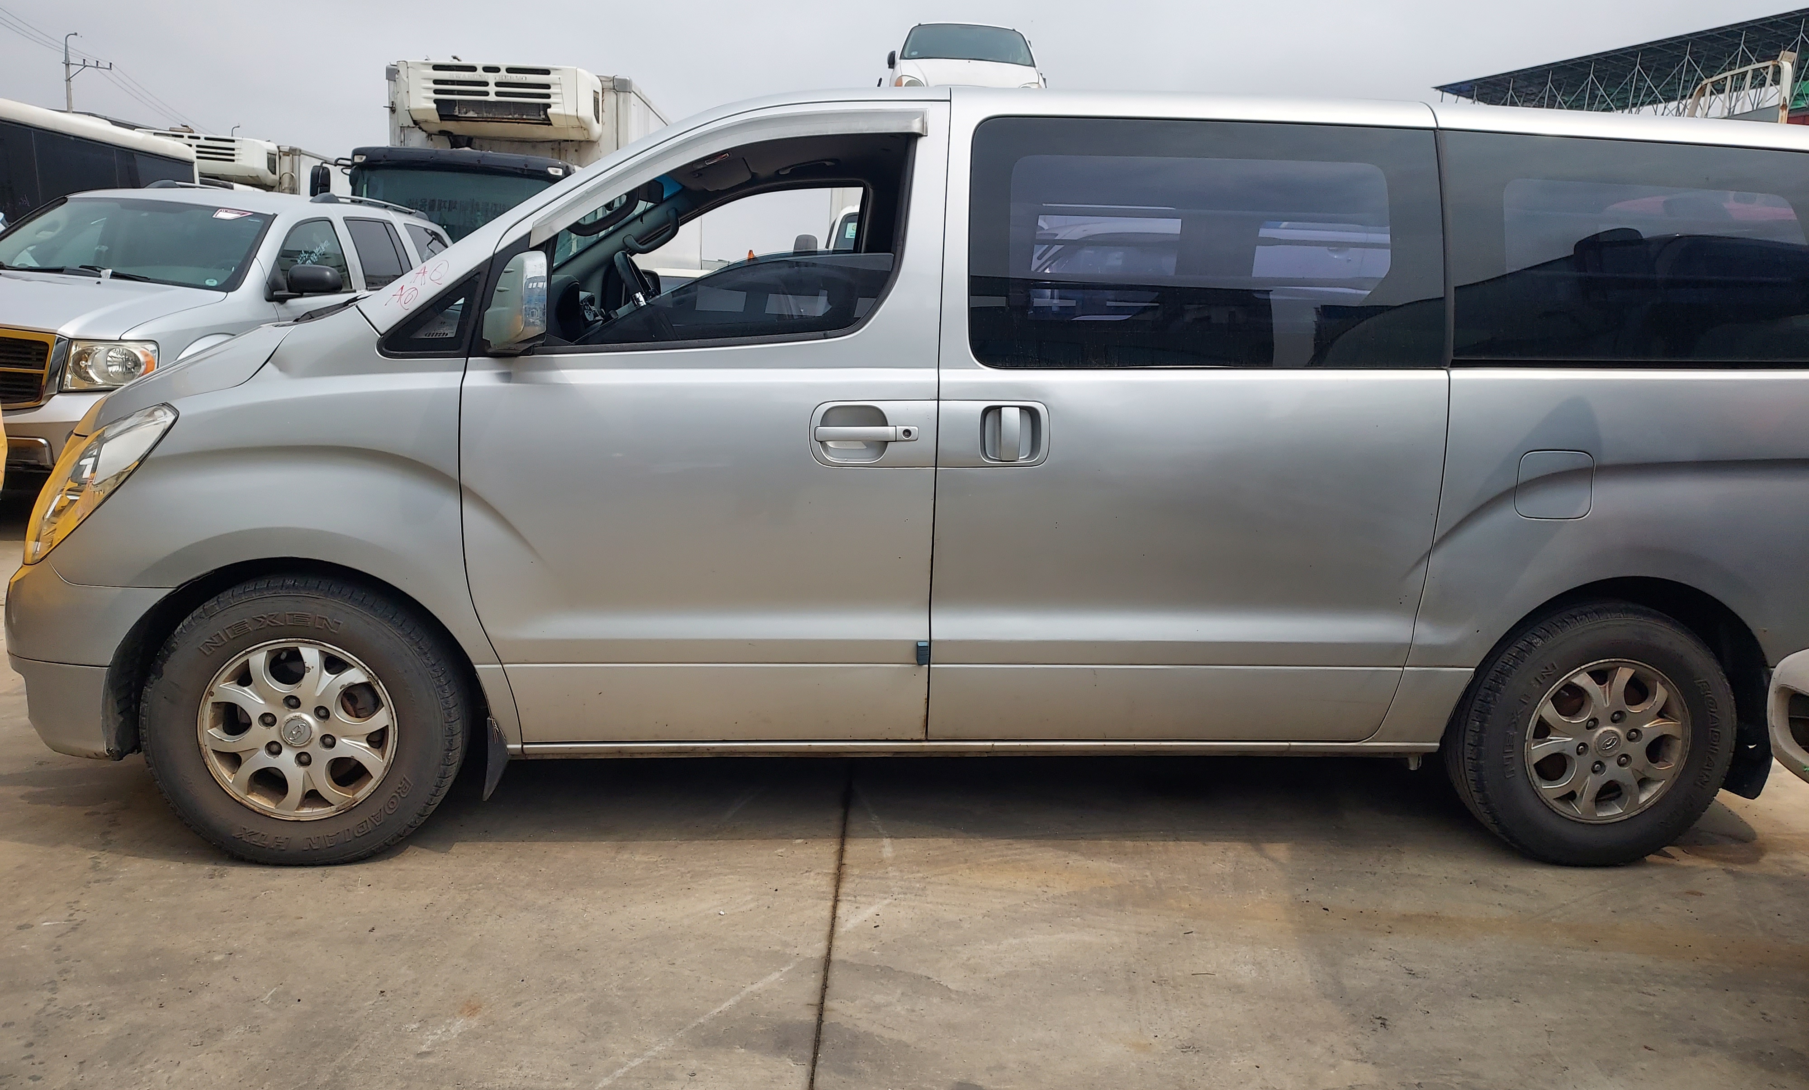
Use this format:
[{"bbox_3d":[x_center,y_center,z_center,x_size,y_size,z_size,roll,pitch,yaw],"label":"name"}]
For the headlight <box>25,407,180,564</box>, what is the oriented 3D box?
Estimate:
[{"bbox_3d":[-1.877,-0.150,2.954,0.500,0.400,0.400,1,10,-5],"label":"headlight"}]

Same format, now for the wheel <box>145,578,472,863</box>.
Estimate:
[{"bbox_3d":[-1.400,0.403,2.978,0.700,0.690,0.220,1,10,-5],"label":"wheel"}]

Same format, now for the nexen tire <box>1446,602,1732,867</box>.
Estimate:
[{"bbox_3d":[1.785,0.476,3.283,0.700,0.690,0.220,1,10,-5],"label":"nexen tire"}]

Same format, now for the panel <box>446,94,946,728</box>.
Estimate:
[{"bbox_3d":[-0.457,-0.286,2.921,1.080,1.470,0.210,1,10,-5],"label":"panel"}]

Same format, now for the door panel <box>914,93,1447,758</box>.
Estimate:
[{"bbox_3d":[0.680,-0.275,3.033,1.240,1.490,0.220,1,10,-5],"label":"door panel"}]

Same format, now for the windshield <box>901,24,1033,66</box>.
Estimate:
[{"bbox_3d":[0.695,-5.449,13.700,1.450,0.500,0.500,2,10,-3],"label":"windshield"}]

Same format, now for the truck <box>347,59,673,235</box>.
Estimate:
[{"bbox_3d":[-4.102,-3.353,15.062,2.420,3.650,8.200,2,10,-3],"label":"truck"}]

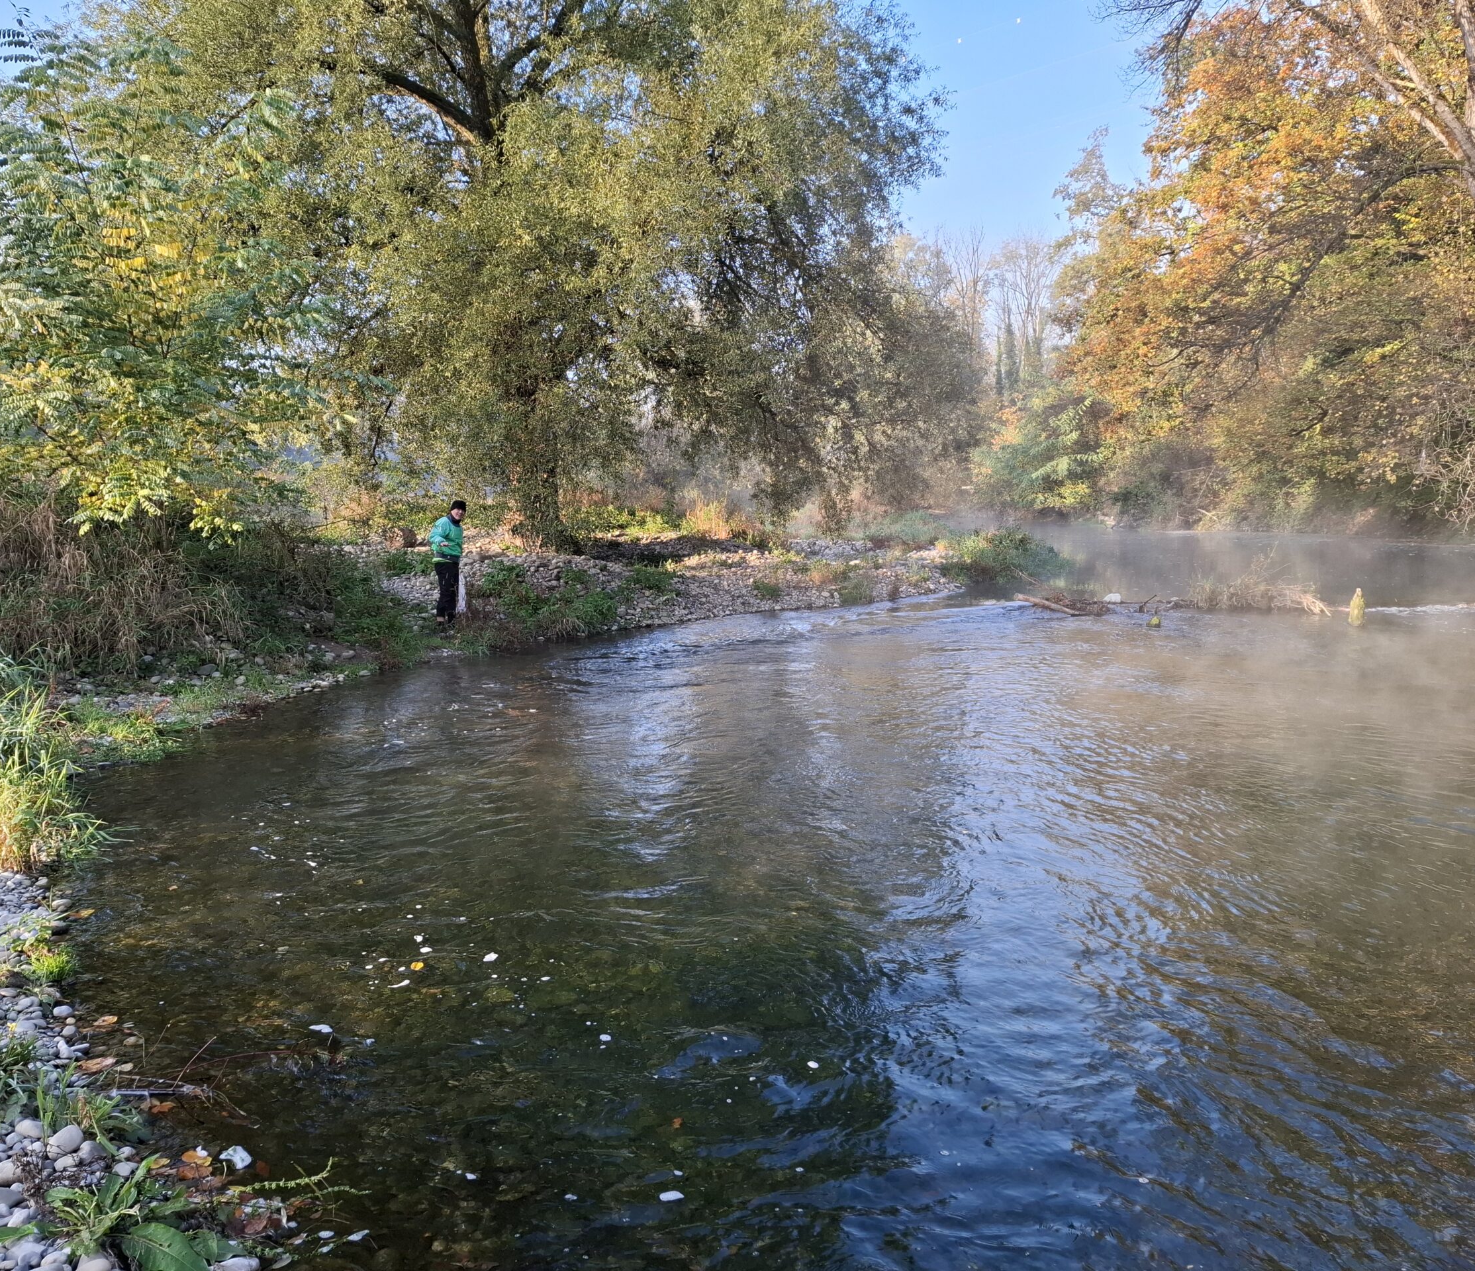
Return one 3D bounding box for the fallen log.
[{"bbox_3d":[5.111,-0.495,18.250,1.230,0.150,0.160,13,11,19],"label":"fallen log"}]

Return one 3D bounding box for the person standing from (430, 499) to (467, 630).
[{"bbox_3d":[-3.854,-0.944,15.000,0.420,1.720,0.520,4,8,32],"label":"person standing"}]

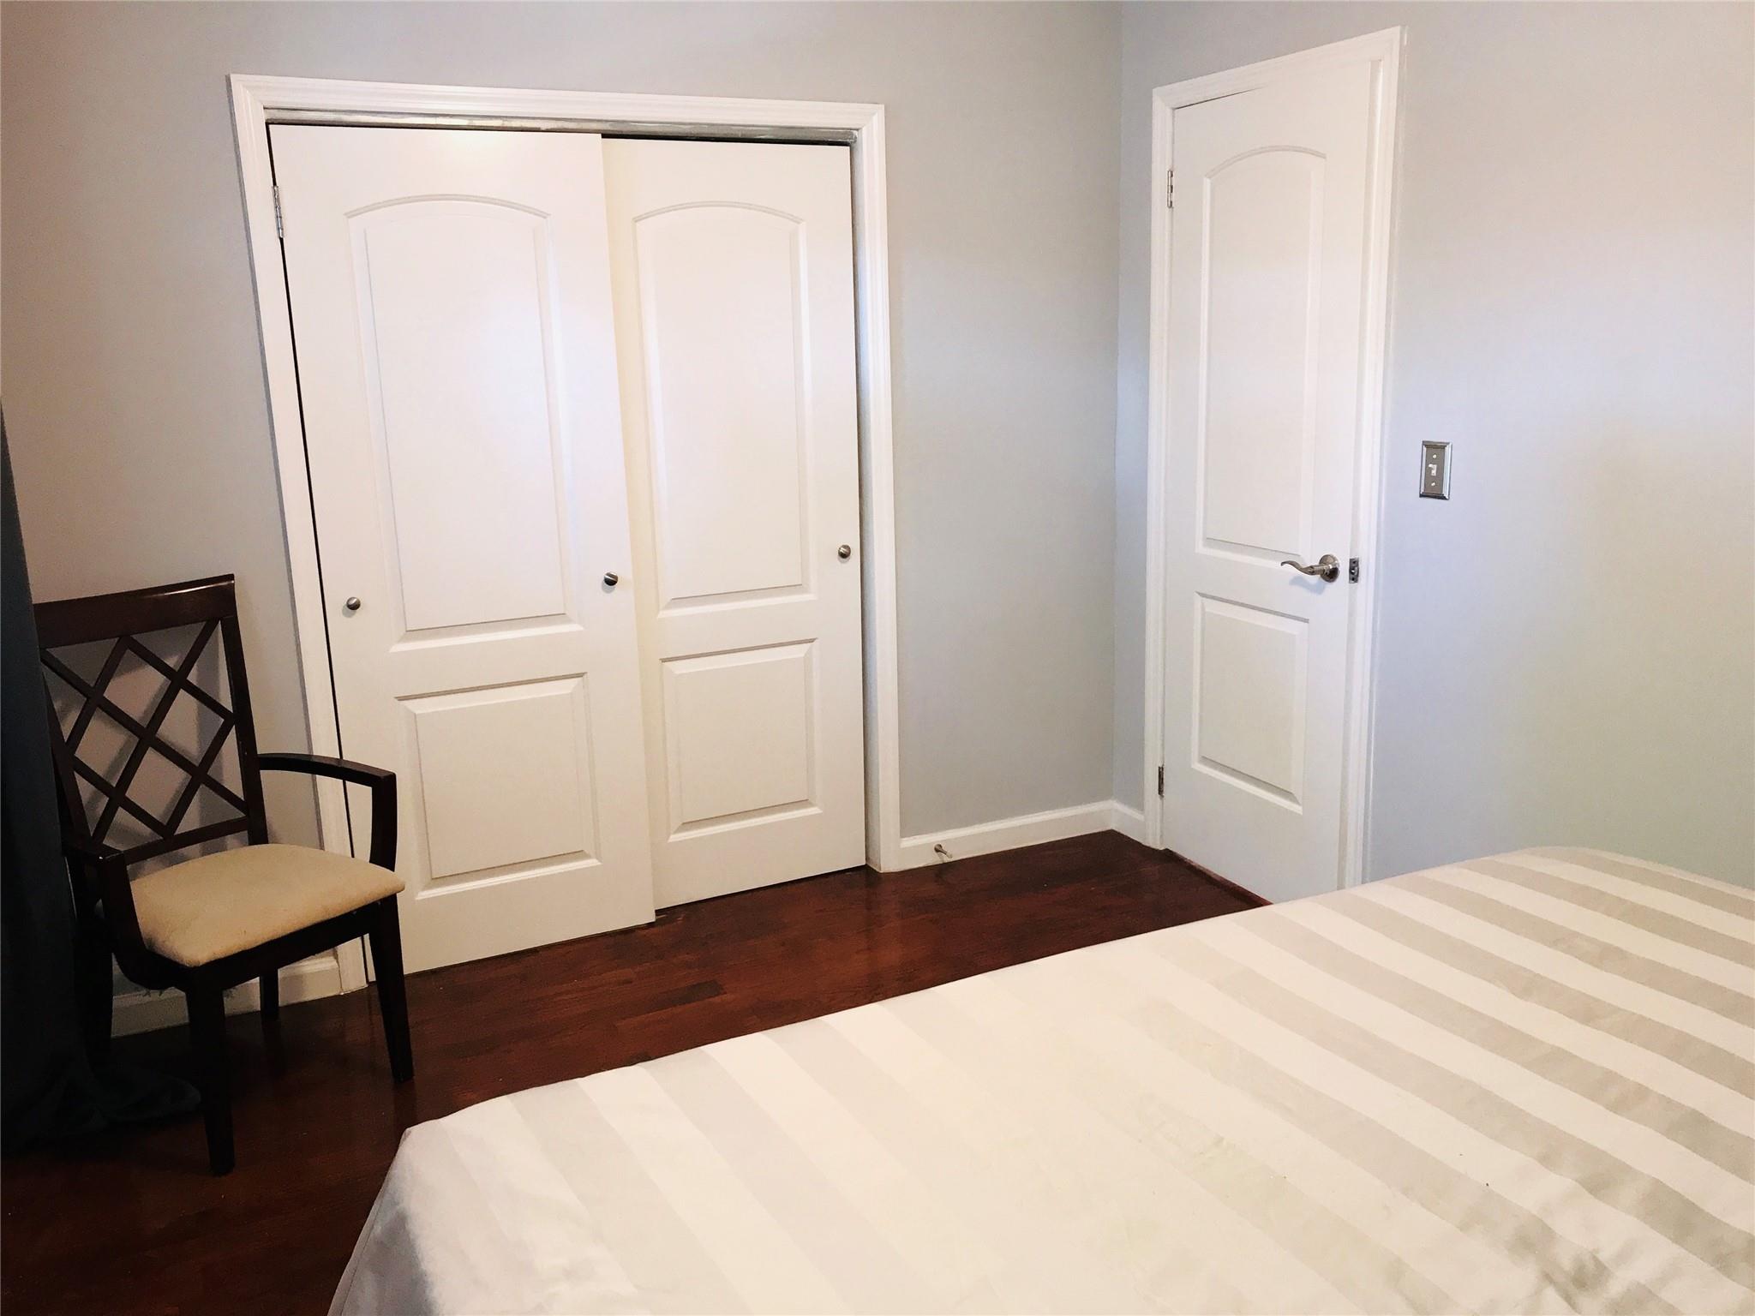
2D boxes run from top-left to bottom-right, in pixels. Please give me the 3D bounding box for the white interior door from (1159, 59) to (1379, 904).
[{"bbox_3d":[0.969,-0.367,3.607,0.038,2.030,0.713,-7,14,-22],"label":"white interior door"}]

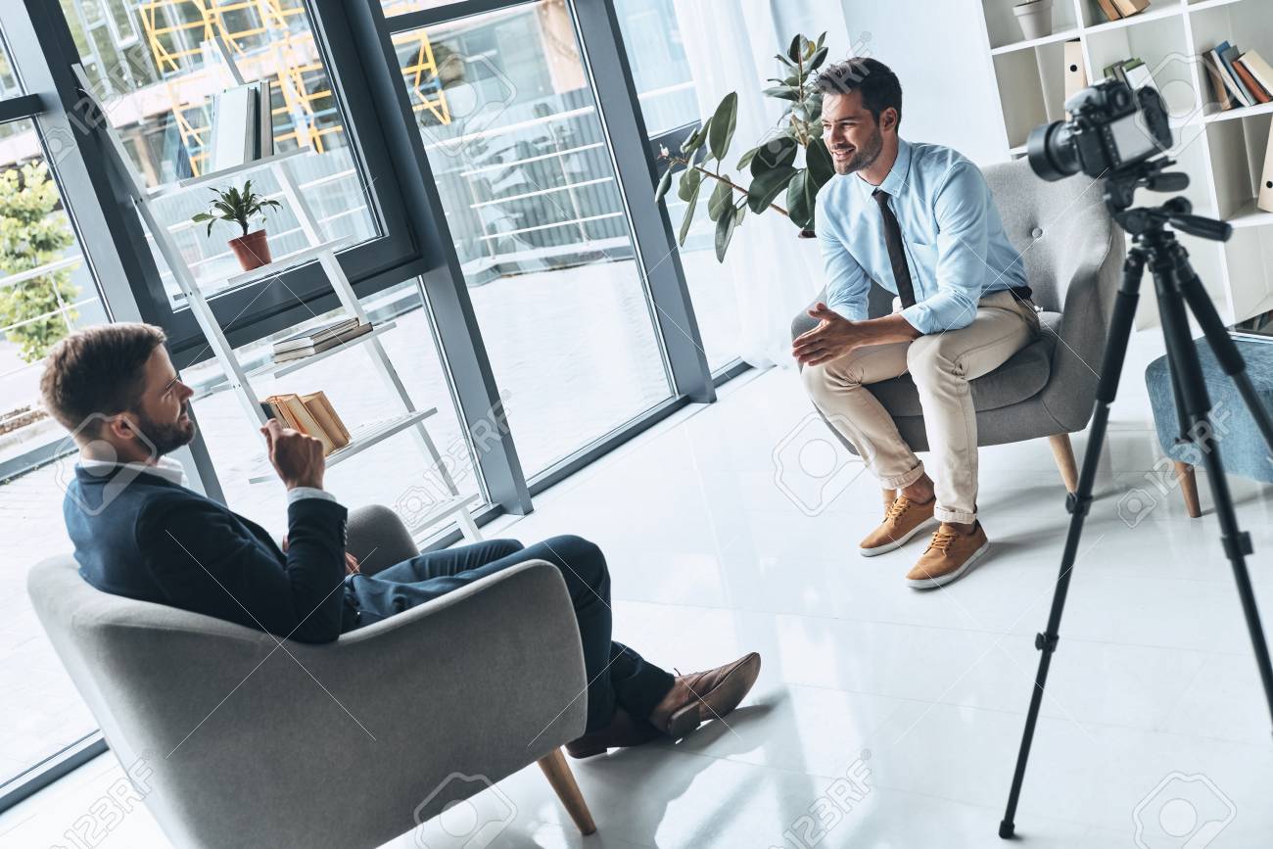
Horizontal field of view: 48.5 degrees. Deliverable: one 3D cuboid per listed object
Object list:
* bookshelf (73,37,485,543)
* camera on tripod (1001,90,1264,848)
[{"bbox_3d":[-0.955,-0.228,4.093,0.578,1.827,0.487,-2,20,42],"label":"bookshelf"},{"bbox_3d":[0.862,0.086,2.179,0.718,1.280,0.741,-25,18,-32],"label":"camera on tripod"}]

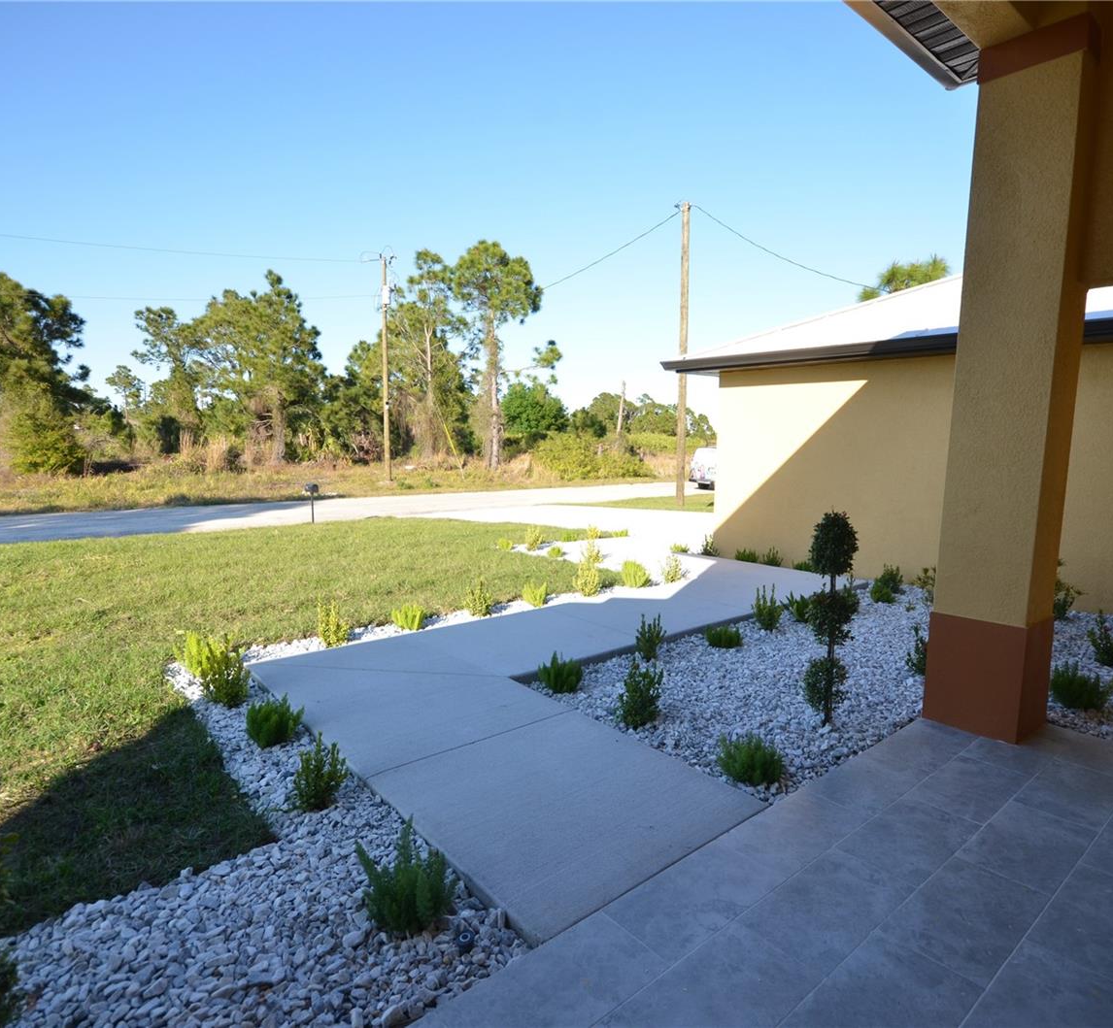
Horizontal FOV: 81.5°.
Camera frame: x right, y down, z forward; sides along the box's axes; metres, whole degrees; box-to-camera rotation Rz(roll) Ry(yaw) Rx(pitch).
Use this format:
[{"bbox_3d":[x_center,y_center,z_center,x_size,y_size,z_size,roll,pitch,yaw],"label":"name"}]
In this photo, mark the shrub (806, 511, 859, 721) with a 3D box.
[{"bbox_3d":[1.603,0.601,3.713,0.300,1.260,0.300,-5,8,-38],"label":"shrub"}]

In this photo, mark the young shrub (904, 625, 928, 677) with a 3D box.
[{"bbox_3d":[2.565,0.931,4.515,0.260,0.360,0.260,-5,8,-38],"label":"young shrub"}]

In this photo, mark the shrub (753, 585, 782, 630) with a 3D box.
[{"bbox_3d":[1.891,0.826,5.738,0.250,0.380,0.250,-5,8,-38],"label":"shrub"}]

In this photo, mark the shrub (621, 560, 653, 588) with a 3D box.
[{"bbox_3d":[0.919,0.675,7.378,0.360,0.290,0.360,1,6,0],"label":"shrub"}]

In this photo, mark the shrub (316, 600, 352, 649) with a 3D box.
[{"bbox_3d":[-1.766,0.859,5.092,0.260,0.350,0.260,-5,8,-38],"label":"shrub"}]

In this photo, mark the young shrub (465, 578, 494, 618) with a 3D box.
[{"bbox_3d":[-0.721,0.767,6.044,0.260,0.340,0.260,1,7,0],"label":"young shrub"}]

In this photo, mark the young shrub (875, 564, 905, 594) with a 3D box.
[{"bbox_3d":[3.752,0.706,7.226,0.310,0.300,0.310,-5,8,-38],"label":"young shrub"}]

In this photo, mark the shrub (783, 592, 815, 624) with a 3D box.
[{"bbox_3d":[2.239,0.835,5.888,0.310,0.290,0.340,-5,8,-38],"label":"shrub"}]

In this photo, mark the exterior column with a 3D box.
[{"bbox_3d":[2.395,-0.560,3.412,0.420,3.450,0.440,-5,8,-38],"label":"exterior column"}]

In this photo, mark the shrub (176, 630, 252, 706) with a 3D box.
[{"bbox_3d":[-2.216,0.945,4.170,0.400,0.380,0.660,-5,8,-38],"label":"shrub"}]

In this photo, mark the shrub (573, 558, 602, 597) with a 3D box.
[{"bbox_3d":[0.335,0.669,6.930,0.310,0.390,0.310,1,6,0],"label":"shrub"}]

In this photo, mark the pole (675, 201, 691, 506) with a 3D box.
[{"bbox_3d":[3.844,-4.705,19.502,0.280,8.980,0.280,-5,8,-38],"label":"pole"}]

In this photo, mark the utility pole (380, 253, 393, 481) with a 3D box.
[{"bbox_3d":[-7.839,-6.644,30.076,0.360,10.300,0.360,-5,8,-38],"label":"utility pole"}]

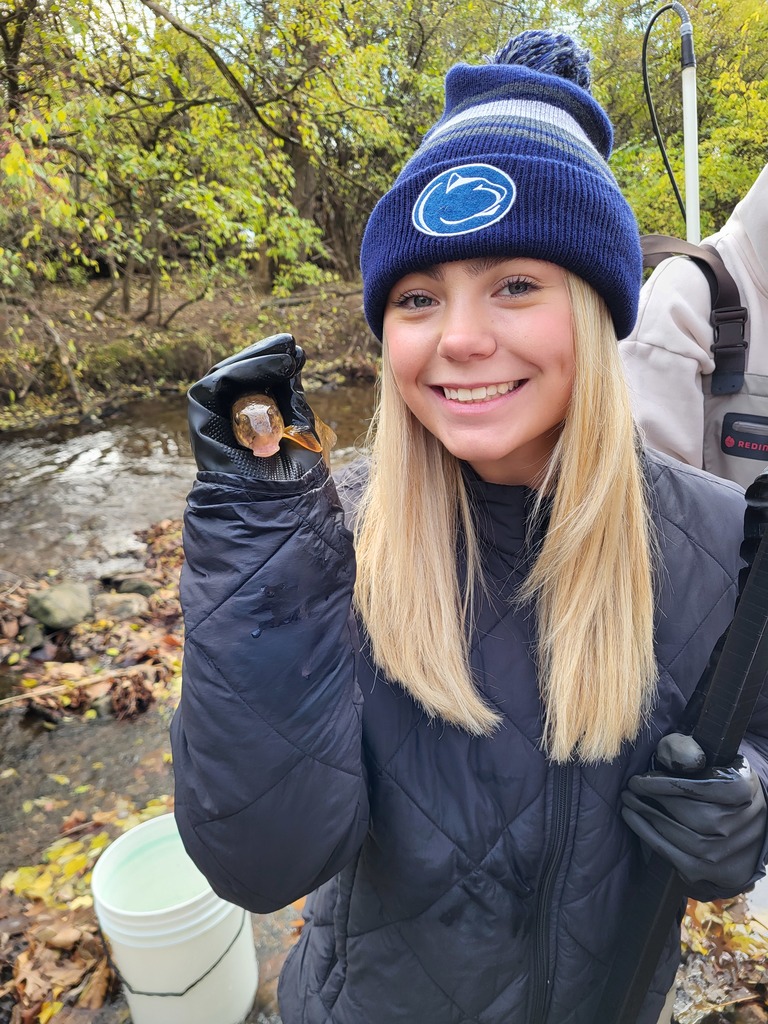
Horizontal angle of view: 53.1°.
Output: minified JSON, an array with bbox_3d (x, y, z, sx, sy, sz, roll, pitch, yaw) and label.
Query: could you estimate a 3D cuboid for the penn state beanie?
[{"bbox_3d":[0.097,-0.250,0.590,0.198,0.265,0.230,0,-12,20],"label":"penn state beanie"}]

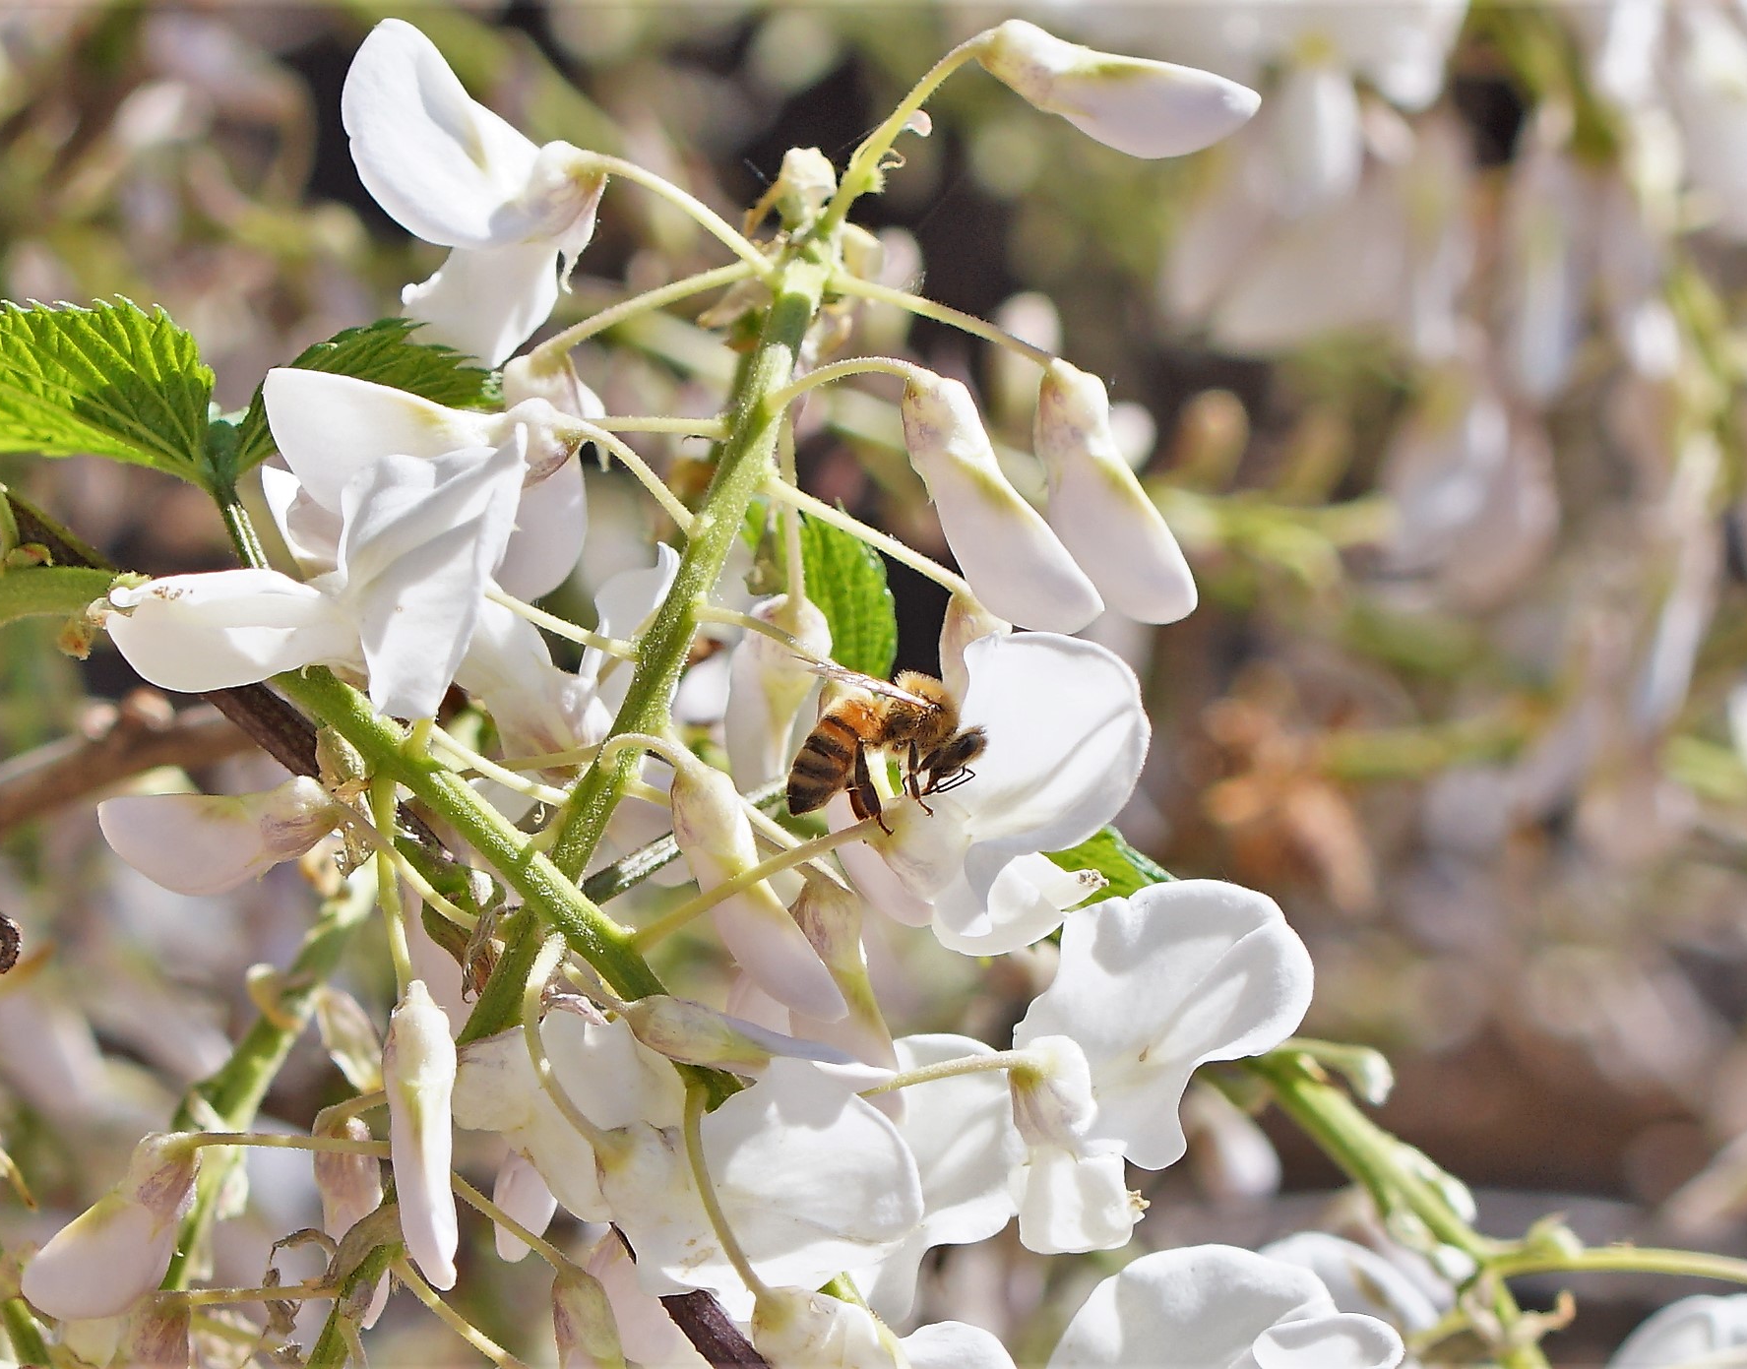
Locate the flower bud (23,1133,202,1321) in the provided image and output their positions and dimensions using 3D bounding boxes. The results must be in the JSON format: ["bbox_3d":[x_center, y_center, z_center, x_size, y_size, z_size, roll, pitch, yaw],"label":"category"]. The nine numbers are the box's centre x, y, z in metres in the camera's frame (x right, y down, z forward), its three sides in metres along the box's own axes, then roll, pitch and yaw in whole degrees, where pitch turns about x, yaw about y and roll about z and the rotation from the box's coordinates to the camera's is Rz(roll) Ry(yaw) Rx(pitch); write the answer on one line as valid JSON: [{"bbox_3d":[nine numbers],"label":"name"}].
[{"bbox_3d":[-0.048,0.034,0.322,0.014,0.007,0.006,-37,0,-6],"label":"flower bud"}]

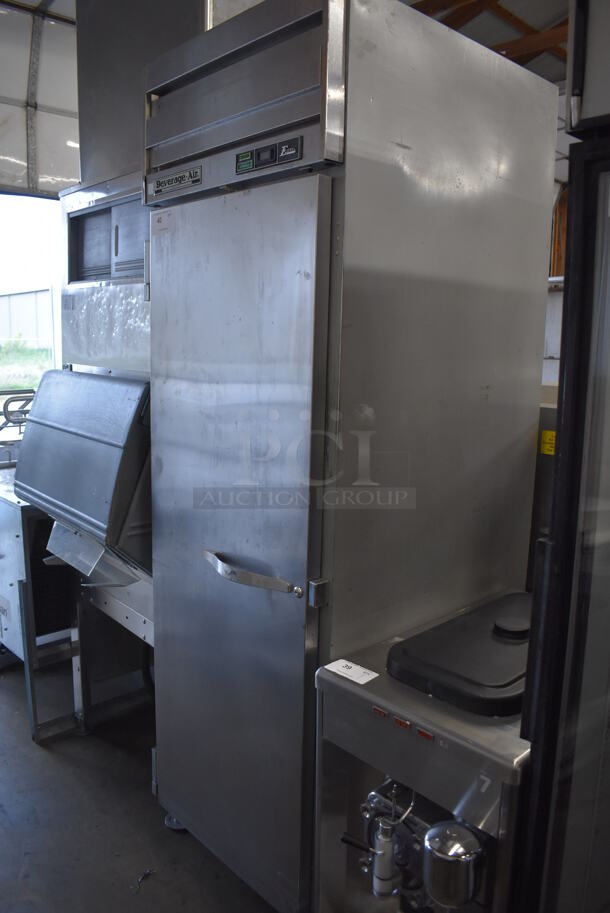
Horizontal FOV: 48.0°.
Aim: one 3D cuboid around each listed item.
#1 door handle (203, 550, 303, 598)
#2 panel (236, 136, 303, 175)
[{"bbox_3d":[-0.153,0.271,1.607,0.050,0.042,0.365,-8,13,-42],"label":"door handle"},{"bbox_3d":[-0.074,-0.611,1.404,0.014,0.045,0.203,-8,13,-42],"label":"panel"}]

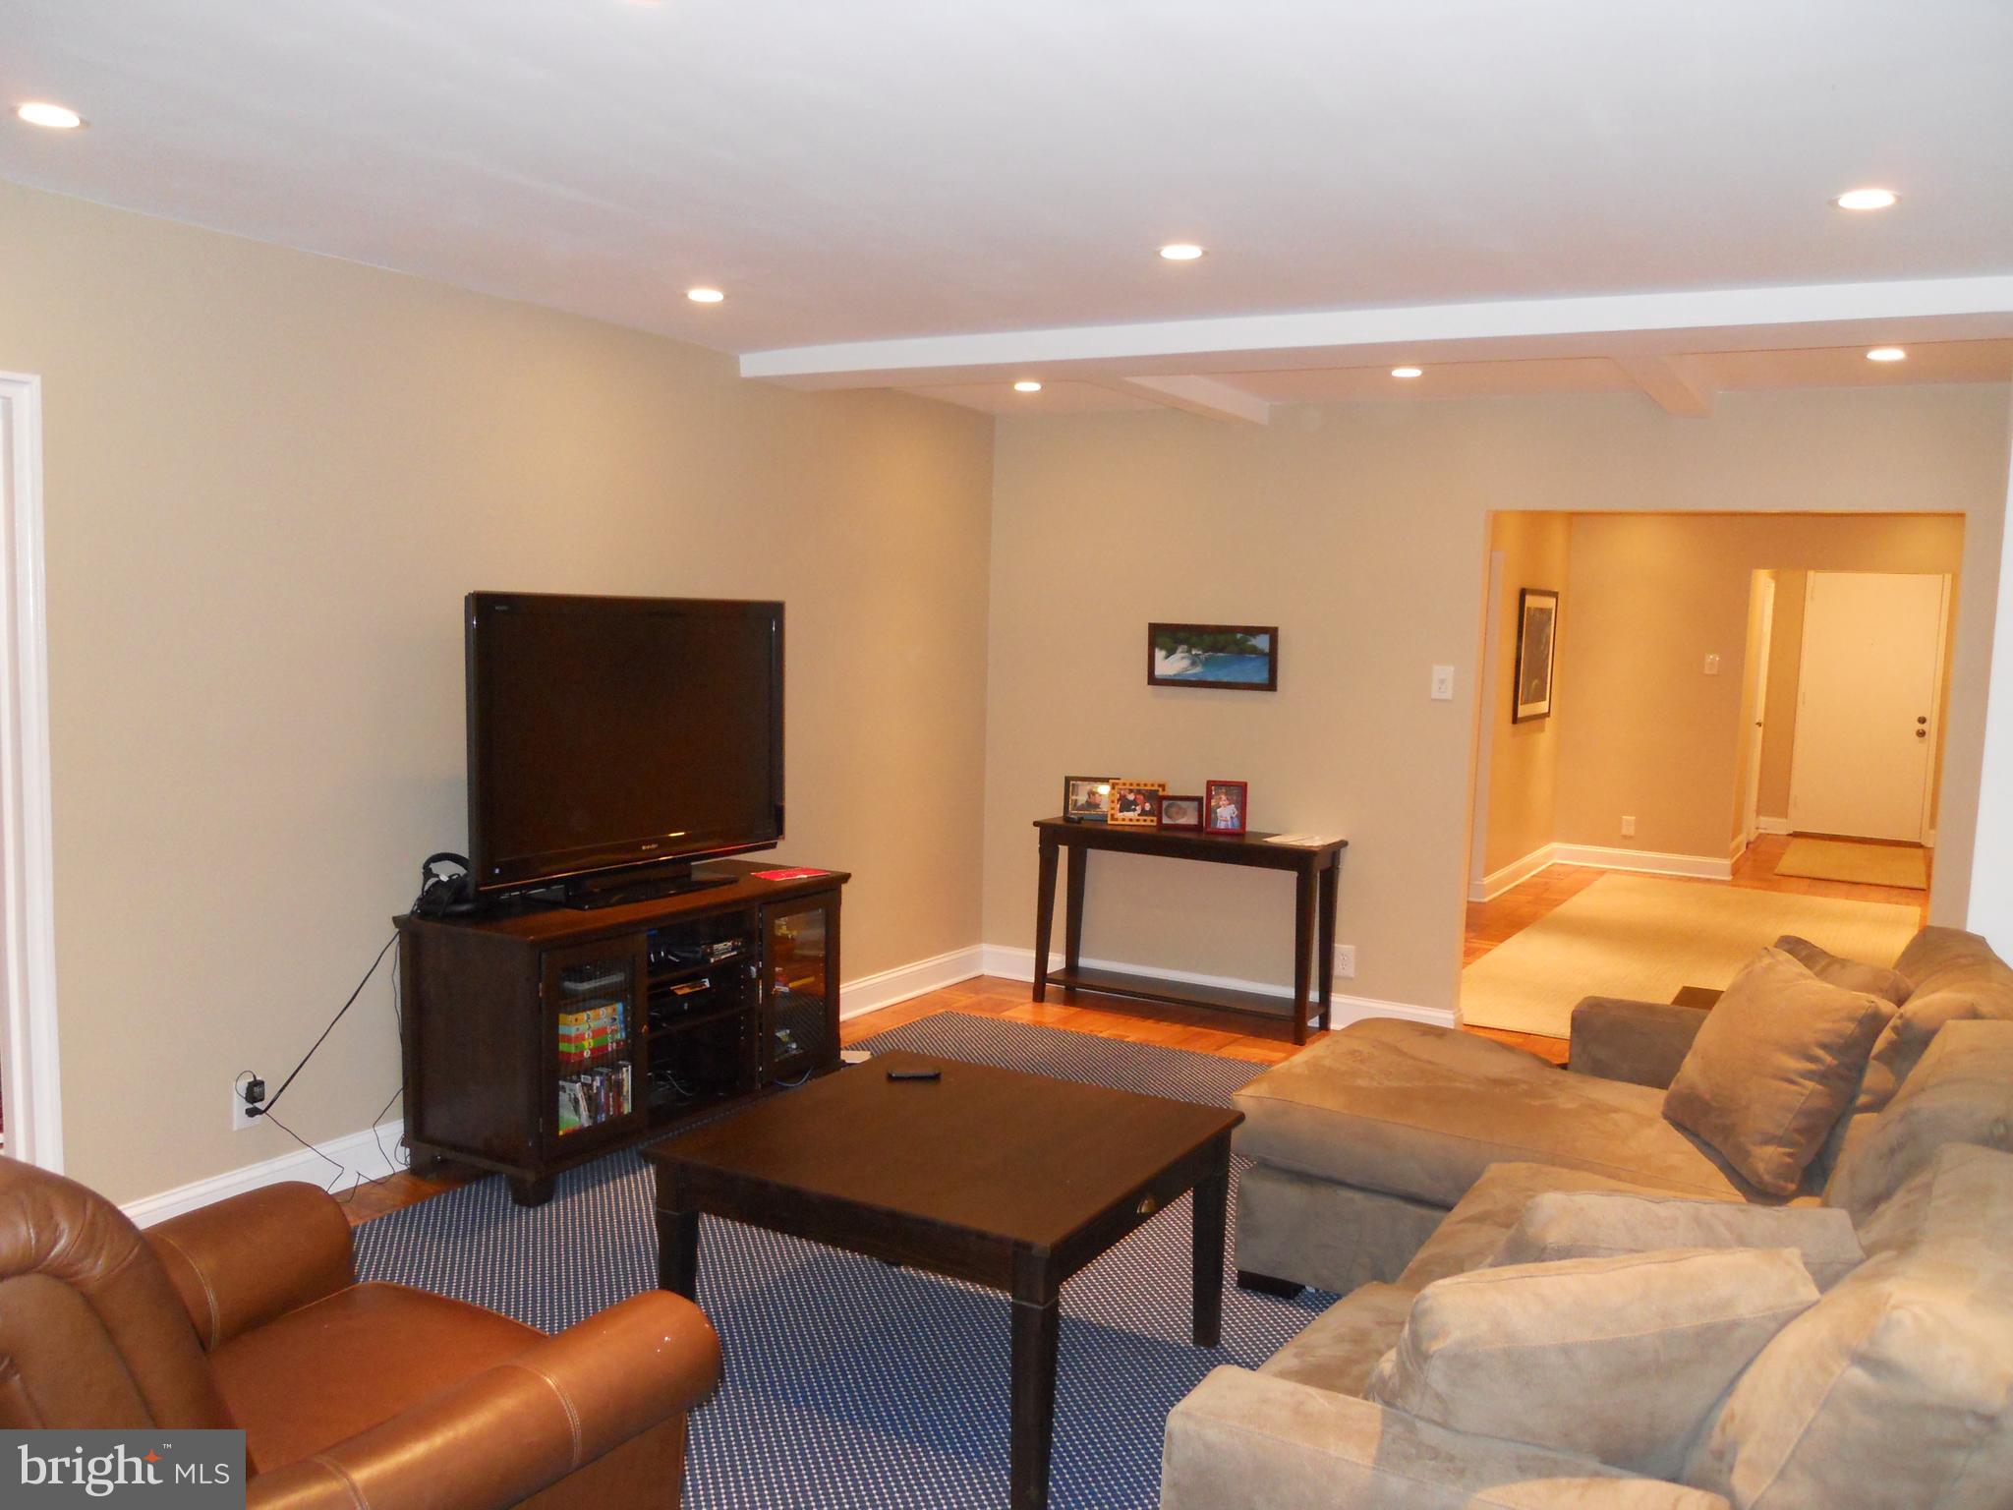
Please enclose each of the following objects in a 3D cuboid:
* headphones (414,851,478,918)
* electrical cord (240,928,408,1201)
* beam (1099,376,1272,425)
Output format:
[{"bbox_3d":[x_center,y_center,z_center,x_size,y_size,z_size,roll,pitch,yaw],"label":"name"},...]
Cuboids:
[{"bbox_3d":[-1.520,0.355,4.410,0.170,0.170,0.100,1,5,-7],"label":"headphones"},{"bbox_3d":[-1.712,0.815,4.182,0.090,0.670,0.516,5,6,30],"label":"electrical cord"},{"bbox_3d":[0.629,-1.270,5.748,0.149,0.079,1.381,5,6,29],"label":"beam"}]

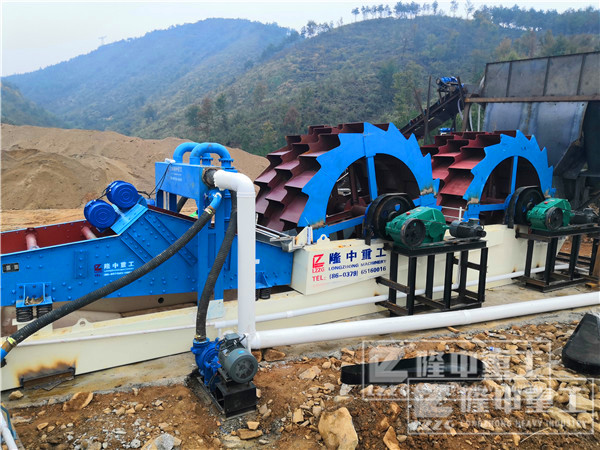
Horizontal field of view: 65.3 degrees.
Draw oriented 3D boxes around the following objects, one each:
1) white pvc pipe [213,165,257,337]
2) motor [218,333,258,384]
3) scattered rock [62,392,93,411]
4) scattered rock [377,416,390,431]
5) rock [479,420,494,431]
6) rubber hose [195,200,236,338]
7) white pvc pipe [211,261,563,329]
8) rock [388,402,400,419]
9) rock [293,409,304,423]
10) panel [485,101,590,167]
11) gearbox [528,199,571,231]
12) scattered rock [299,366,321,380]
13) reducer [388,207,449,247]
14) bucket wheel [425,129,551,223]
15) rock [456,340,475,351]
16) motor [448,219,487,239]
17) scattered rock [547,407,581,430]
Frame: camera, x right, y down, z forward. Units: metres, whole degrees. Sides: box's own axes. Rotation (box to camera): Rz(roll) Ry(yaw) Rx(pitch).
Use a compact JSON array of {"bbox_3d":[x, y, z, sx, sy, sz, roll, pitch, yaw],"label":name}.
[{"bbox_3d":[-0.712,0.406,5.285,0.452,1.970,0.205,3,8,14],"label":"white pvc pipe"},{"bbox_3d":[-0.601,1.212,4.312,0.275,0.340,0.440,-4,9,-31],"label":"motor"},{"bbox_3d":[-2.101,1.667,4.420,0.270,0.090,0.170,-3,10,-26],"label":"scattered rock"},{"bbox_3d":[0.723,1.718,4.050,0.120,0.090,0.090,3,9,11],"label":"scattered rock"},{"bbox_3d":[1.591,1.704,3.972,0.115,0.060,0.080,5,9,23],"label":"rock"},{"bbox_3d":[-0.912,0.382,5.135,0.170,1.500,0.800,4,9,17],"label":"rubber hose"},{"bbox_3d":[2.138,0.967,7.260,7.322,0.075,0.075,-4,9,-31],"label":"white pvc pipe"},{"bbox_3d":[0.849,1.646,4.152,0.100,0.100,0.100,3,9,13],"label":"rock"},{"bbox_3d":[-0.013,1.710,4.200,0.110,0.100,0.090,1,9,0],"label":"rock"},{"bbox_3d":[5.913,-2.231,11.800,2.300,1.650,0.300,4,9,19],"label":"panel"},{"bbox_3d":[4.636,-0.199,8.653,0.840,0.540,0.450,-4,10,-31],"label":"gearbox"},{"bbox_3d":[0.094,1.534,4.860,0.205,0.095,0.150,-4,9,-31],"label":"scattered rock"},{"bbox_3d":[1.801,0.049,7.016,0.840,0.540,0.450,-4,10,-31],"label":"reducer"},{"bbox_3d":[3.505,-0.425,9.187,2.740,2.740,1.507,-4,9,-31],"label":"bucket wheel"},{"bbox_3d":[2.100,1.531,5.921,0.220,0.090,0.130,4,9,20],"label":"rock"},{"bbox_3d":[2.509,0.066,6.961,0.270,0.305,0.490,-4,9,-31],"label":"motor"},{"bbox_3d":[2.297,1.677,4.057,0.300,0.110,0.140,9,11,42],"label":"scattered rock"}]

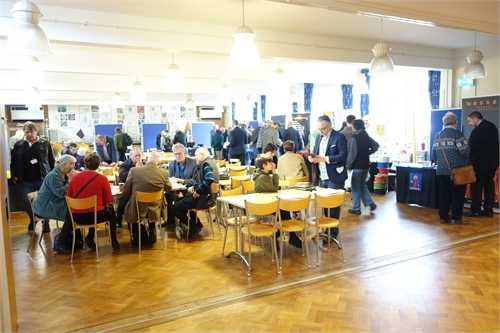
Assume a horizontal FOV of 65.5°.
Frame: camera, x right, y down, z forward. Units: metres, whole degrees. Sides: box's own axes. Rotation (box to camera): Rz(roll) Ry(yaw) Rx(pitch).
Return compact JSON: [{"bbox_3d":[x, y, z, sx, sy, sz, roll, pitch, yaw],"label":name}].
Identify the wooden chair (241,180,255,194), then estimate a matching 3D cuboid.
[{"bbox_3d":[0.140,0.625,5.470,0.400,0.790,0.460,-3,6,-19],"label":"wooden chair"}]

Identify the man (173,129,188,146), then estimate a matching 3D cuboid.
[{"bbox_3d":[-2.825,-0.700,15.879,0.520,1.657,0.420,-4,6,-23],"label":"man"}]

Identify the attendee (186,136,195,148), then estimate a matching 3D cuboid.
[{"bbox_3d":[-2.357,-0.508,15.400,0.480,1.270,0.650,-3,6,-14],"label":"attendee"}]

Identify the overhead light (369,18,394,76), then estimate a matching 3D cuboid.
[{"bbox_3d":[1.860,-1.705,5.483,0.345,0.795,0.345,-1,6,0],"label":"overhead light"}]

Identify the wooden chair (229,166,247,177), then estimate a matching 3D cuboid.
[{"bbox_3d":[-0.240,0.402,7.720,0.400,0.790,0.460,-2,6,-3],"label":"wooden chair"}]

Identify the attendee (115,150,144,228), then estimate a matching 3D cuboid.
[{"bbox_3d":[-1.995,0.342,6.600,0.550,1.290,0.780,-4,6,-25],"label":"attendee"}]

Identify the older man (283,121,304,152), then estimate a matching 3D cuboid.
[{"bbox_3d":[1.249,-0.401,11.184,0.530,1.756,0.360,-2,6,-9],"label":"older man"}]

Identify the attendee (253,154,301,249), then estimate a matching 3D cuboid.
[{"bbox_3d":[0.353,0.468,5.380,0.700,1.200,0.450,2,7,25],"label":"attendee"}]

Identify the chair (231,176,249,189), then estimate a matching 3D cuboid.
[{"bbox_3d":[-0.095,0.569,6.302,0.410,0.790,0.490,0,6,12],"label":"chair"}]

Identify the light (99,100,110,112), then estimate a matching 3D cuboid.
[{"bbox_3d":[-6.394,-2.638,17.127,0.410,0.560,0.410,-4,6,-28],"label":"light"}]

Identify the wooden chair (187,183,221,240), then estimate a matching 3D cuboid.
[{"bbox_3d":[-0.675,0.632,5.764,0.490,0.820,0.410,-1,6,9],"label":"wooden chair"}]

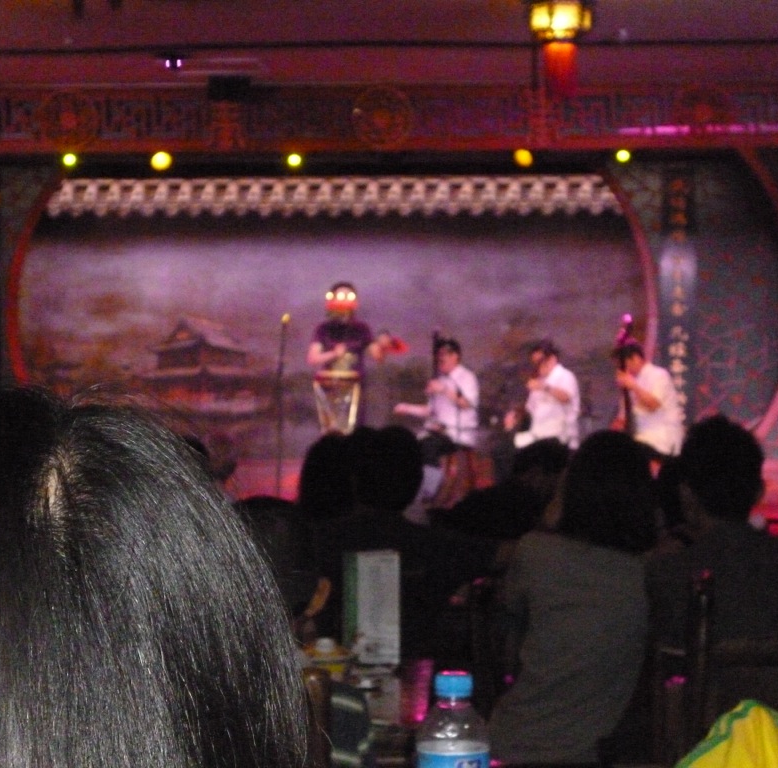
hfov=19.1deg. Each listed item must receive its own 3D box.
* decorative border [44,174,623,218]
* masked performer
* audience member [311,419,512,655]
[{"bbox_3d":[-0.464,-1.568,19.300,4.850,0.370,0.250,0,-1,2],"label":"decorative border"},{"bbox_3d":[-0.294,0.086,17.185,0.650,1.700,0.450,0,-1,5],"label":"masked performer"},{"bbox_3d":[0.033,0.734,5.639,0.520,1.270,0.750,0,-1,3],"label":"audience member"}]

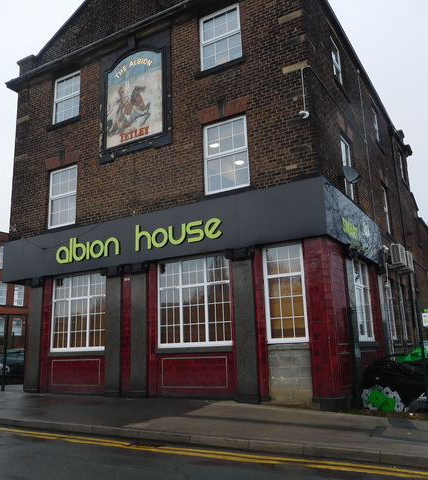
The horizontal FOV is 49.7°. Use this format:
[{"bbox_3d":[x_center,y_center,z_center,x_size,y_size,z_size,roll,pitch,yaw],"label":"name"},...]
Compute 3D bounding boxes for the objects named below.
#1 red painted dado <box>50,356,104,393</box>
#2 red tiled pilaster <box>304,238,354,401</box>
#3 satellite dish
[{"bbox_3d":[-3.635,3.596,12.473,2.150,0.900,0.140,-9,-14,30],"label":"red painted dado"},{"bbox_3d":[2.375,1.591,9.606,0.570,3.200,0.920,-9,-14,30],"label":"red tiled pilaster"},{"bbox_3d":[3.182,-1.510,10.657,0.420,0.420,0.330,3,-13,-24],"label":"satellite dish"}]

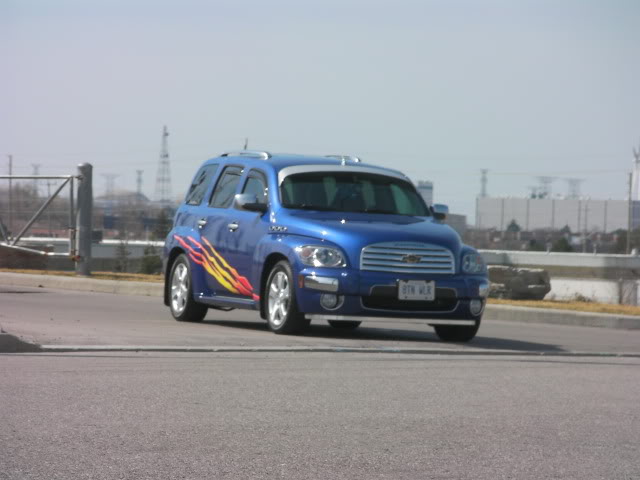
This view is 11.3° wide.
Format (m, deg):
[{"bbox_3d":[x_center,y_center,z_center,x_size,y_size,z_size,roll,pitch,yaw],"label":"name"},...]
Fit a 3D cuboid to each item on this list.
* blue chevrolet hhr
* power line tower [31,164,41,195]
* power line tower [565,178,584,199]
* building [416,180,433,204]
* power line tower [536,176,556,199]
[{"bbox_3d":[0.002,0.024,28.752,1.770,1.600,4.450,3,0,-21],"label":"blue chevrolet hhr"},{"bbox_3d":[-176.123,-29.980,2000.000,5.254,33.380,4.729,2,0,0],"label":"power line tower"},{"bbox_3d":[156.992,-19.471,2000.000,12.672,37.089,7.603,2,0,0],"label":"power line tower"},{"bbox_3d":[48.398,-15.531,1500.000,6.954,23.180,6.954,2,0,0],"label":"building"},{"bbox_3d":[139.983,-20.399,2000.000,13.290,37.707,7.974,2,0,0],"label":"power line tower"}]

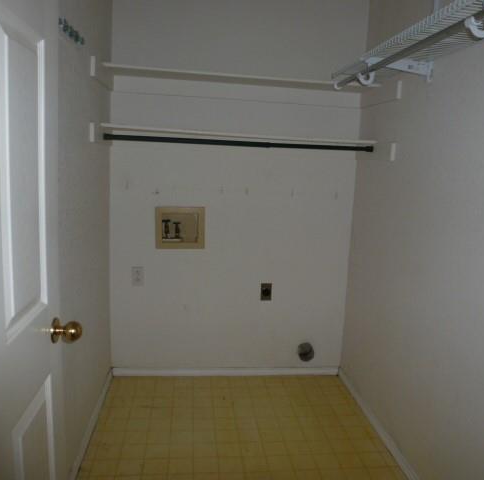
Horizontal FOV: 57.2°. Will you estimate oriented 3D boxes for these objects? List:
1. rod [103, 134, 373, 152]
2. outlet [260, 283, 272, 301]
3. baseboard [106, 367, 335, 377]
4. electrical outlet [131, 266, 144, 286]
[{"bbox_3d":[0.007,-0.525,2.417,1.470,0.030,0.030,2,9,-7],"label":"rod"},{"bbox_3d":[0.158,0.334,2.823,0.072,0.112,0.013,2,9,-7],"label":"outlet"},{"bbox_3d":[-0.084,0.857,2.883,1.465,0.057,0.014,2,9,-7],"label":"baseboard"},{"bbox_3d":[-0.637,0.228,2.719,0.072,0.116,0.009,2,9,-7],"label":"electrical outlet"}]

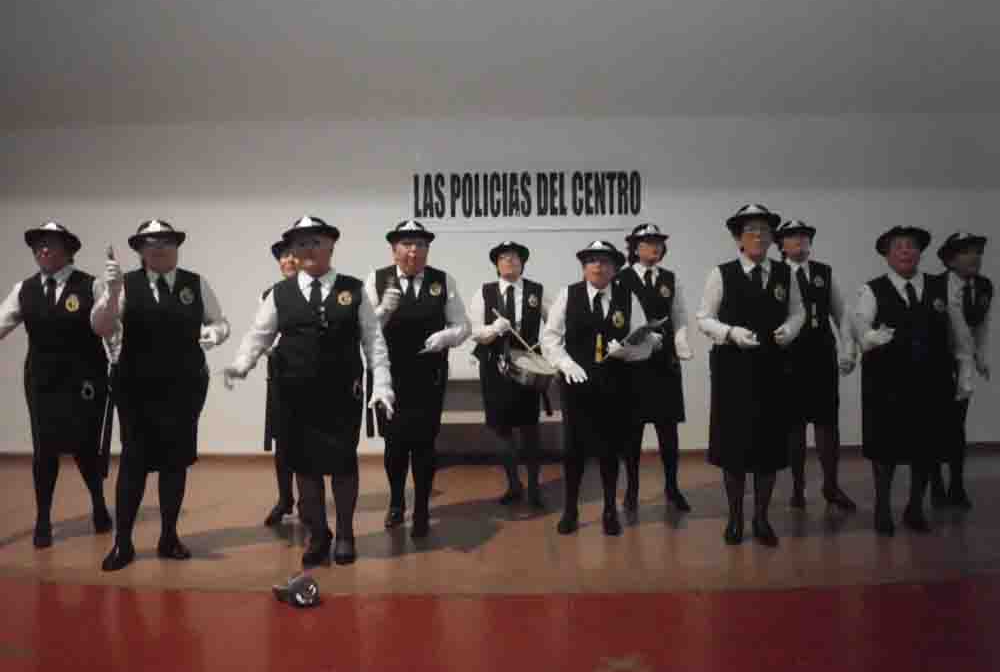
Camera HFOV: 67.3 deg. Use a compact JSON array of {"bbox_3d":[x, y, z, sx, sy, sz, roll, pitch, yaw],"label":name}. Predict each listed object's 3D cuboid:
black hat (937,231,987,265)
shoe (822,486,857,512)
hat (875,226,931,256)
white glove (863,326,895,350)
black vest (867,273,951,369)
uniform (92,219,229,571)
[{"bbox_3d":[2.713,-0.520,4.416,0.255,0.130,0.280,-14,-7,20],"label":"black hat"},{"bbox_3d":[2.016,0.972,4.466,0.085,0.095,0.235,-1,4,-16],"label":"shoe"},{"bbox_3d":[2.112,-0.498,3.940,0.260,0.125,0.280,-8,-10,22],"label":"hat"},{"bbox_3d":[1.924,0.006,3.820,0.170,0.110,0.075,2,4,37],"label":"white glove"},{"bbox_3d":[2.178,-0.084,4.040,0.410,0.500,0.290,0,4,12],"label":"black vest"},{"bbox_3d":[-1.619,0.258,3.570,0.610,1.626,0.460,-1,2,-15],"label":"uniform"}]

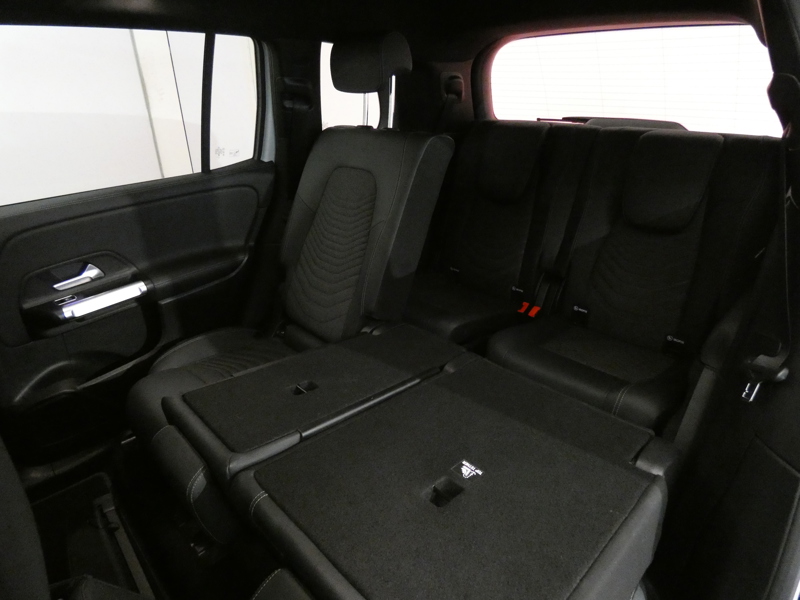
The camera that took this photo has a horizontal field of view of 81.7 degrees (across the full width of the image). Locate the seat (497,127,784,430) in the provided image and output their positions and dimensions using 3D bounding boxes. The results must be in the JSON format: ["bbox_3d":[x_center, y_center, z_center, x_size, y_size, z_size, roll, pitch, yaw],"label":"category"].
[{"bbox_3d":[0.605,-0.077,1.276,0.730,0.700,0.500,-24,33,-39],"label":"seat"}]

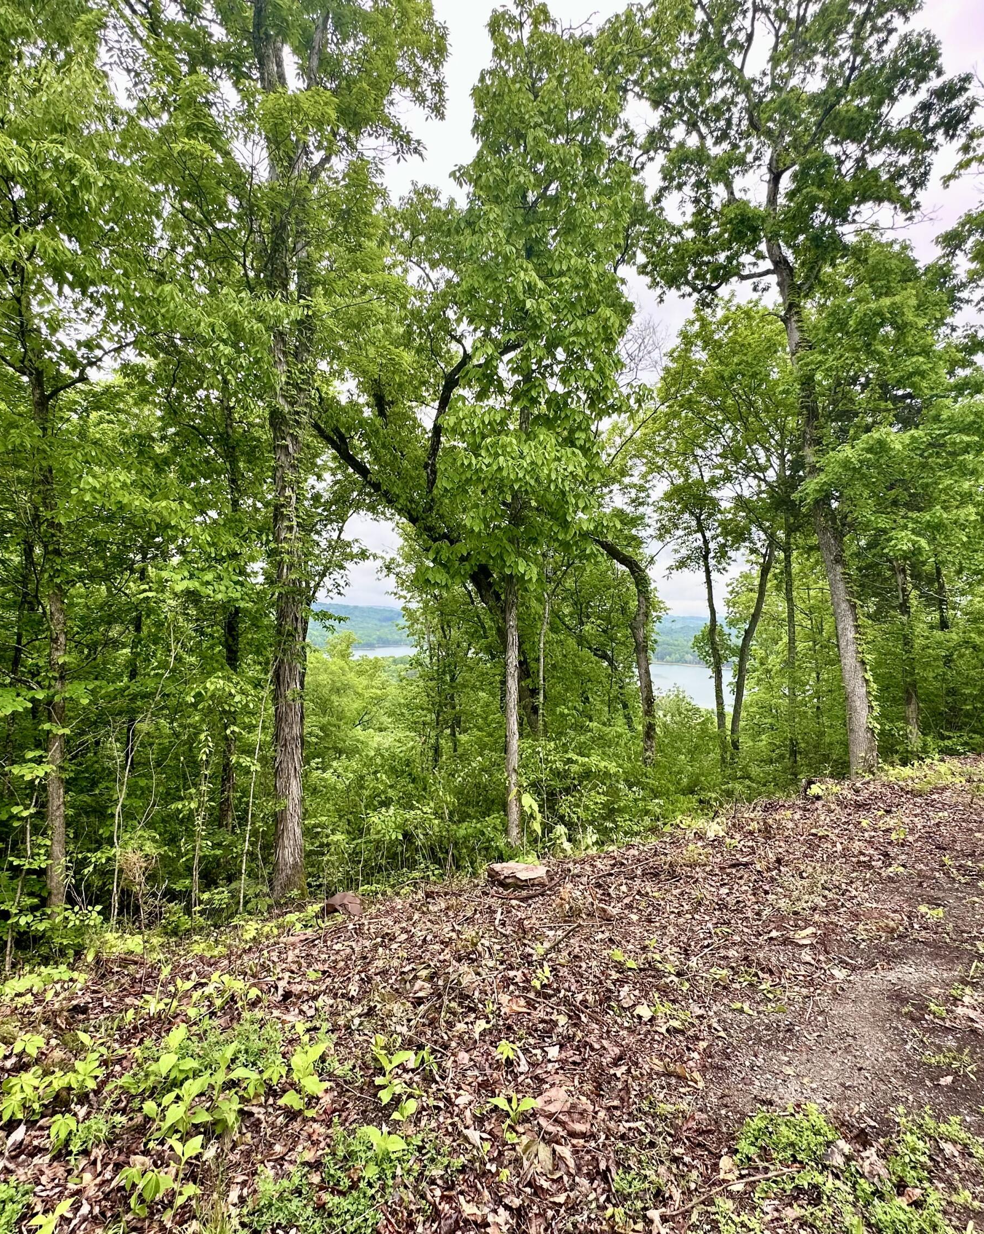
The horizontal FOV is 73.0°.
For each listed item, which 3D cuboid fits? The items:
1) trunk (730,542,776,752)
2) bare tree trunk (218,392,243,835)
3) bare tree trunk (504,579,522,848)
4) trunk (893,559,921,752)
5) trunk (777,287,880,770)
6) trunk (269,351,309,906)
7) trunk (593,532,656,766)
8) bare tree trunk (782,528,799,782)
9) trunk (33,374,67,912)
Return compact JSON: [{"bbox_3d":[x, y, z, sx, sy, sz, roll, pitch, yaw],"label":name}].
[{"bbox_3d":[4.303,0.499,11.000,0.234,3.535,0.180,10,0,0],"label":"trunk"},{"bbox_3d":[-3.341,0.057,8.500,0.279,5.681,0.230,0,0,0],"label":"bare tree trunk"},{"bbox_3d":[0.178,0.811,5.600,0.130,2.261,0.120,-1,0,0],"label":"bare tree trunk"},{"bbox_3d":[5.936,0.560,9.500,0.257,2.755,0.190,-2,0,0],"label":"trunk"},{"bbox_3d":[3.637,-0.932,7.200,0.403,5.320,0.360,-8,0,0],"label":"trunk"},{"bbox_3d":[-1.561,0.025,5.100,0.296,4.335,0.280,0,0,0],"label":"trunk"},{"bbox_3d":[2.048,0.493,10.000,0.811,3.409,0.250,-4,0,0],"label":"trunk"},{"bbox_3d":[4.705,0.598,10.500,0.203,4.016,0.170,-1,0,0],"label":"bare tree trunk"},{"bbox_3d":[-3.649,0.212,5.500,0.212,4.452,0.180,-1,0,0],"label":"trunk"}]

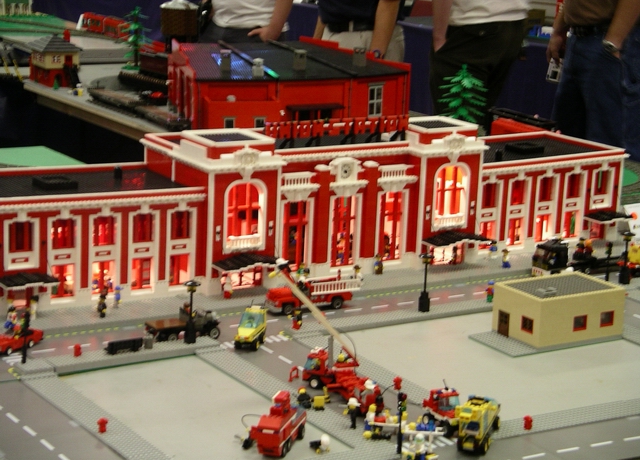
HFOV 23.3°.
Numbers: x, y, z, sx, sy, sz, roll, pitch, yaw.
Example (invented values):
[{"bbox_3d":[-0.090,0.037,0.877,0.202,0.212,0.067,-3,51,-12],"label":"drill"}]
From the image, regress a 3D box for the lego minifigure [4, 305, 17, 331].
[{"bbox_3d":[-0.541,0.154,2.728,0.023,0.042,0.016,-7,16,-37],"label":"lego minifigure"}]

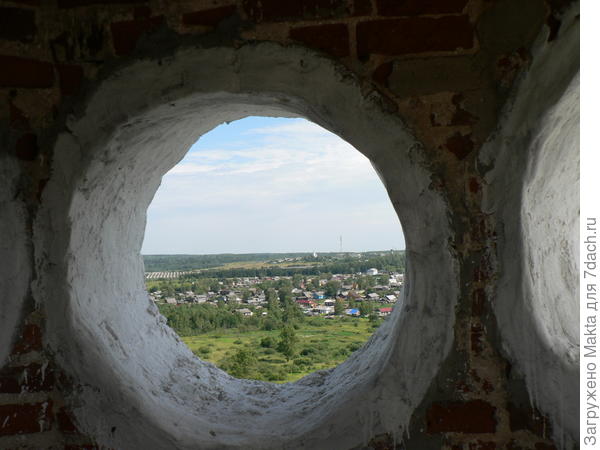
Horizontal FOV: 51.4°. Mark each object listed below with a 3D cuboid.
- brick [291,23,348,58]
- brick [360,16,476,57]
[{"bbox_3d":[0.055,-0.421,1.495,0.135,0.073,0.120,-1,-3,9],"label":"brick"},{"bbox_3d":[0.268,-0.422,1.460,0.255,0.073,0.120,-1,-3,9],"label":"brick"}]

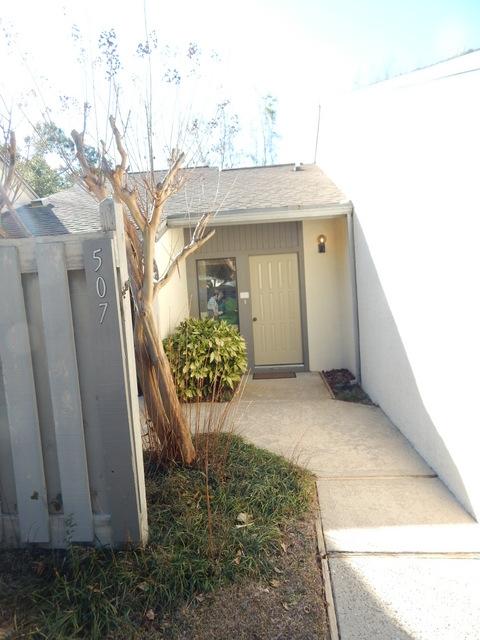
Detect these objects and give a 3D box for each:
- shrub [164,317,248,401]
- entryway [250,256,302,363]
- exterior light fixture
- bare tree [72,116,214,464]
[{"bbox_3d":[-0.499,0.549,6.392,1.250,1.200,1.150,-3,4,6],"label":"shrub"},{"bbox_3d":[0.673,-0.172,7.521,0.910,2.040,0.140,-3,4,6],"label":"entryway"},{"bbox_3d":[1.461,-1.351,7.228,0.170,0.330,0.180,-3,4,6],"label":"exterior light fixture"},{"bbox_3d":[-0.808,-0.241,3.837,1.270,3.200,1.150,-3,4,6],"label":"bare tree"}]

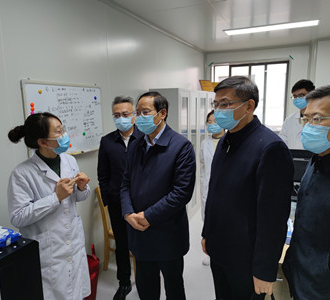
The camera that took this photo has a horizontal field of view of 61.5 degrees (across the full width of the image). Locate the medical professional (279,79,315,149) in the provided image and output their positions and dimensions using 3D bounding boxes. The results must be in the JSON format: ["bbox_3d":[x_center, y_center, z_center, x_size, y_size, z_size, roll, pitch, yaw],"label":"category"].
[{"bbox_3d":[1.236,0.276,2.607,0.320,1.820,0.500,-8,12,-35],"label":"medical professional"}]

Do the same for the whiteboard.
[{"bbox_3d":[-0.777,-0.240,2.278,0.040,0.596,0.848,4,11,25],"label":"whiteboard"}]

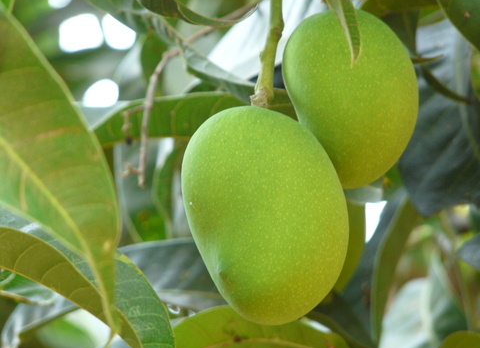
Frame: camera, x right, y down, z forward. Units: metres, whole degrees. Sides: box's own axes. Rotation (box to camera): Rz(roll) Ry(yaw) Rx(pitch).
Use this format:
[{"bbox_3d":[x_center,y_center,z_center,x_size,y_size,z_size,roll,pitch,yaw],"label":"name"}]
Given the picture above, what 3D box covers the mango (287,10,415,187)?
[{"bbox_3d":[0.058,-0.041,2.350,0.068,0.096,0.066,-13,-7,0],"label":"mango"}]

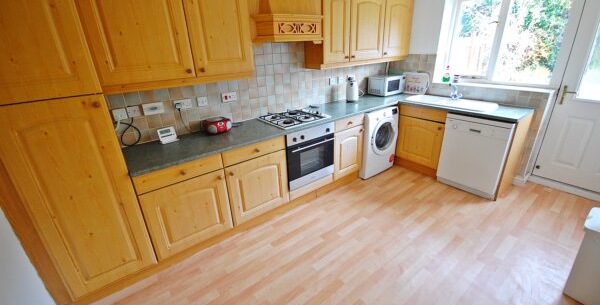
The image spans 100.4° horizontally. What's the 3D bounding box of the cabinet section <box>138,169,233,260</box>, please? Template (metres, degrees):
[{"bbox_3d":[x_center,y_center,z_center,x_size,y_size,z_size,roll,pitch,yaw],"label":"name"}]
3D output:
[{"bbox_3d":[-0.981,0.401,2.120,0.600,0.585,0.515,-19,28,-33],"label":"cabinet section"}]

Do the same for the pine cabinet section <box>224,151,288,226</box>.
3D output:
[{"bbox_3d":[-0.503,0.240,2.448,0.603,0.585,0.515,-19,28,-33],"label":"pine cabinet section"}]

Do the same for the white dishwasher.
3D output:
[{"bbox_3d":[2.056,-0.024,2.848,0.550,0.838,0.597,-18,27,-33],"label":"white dishwasher"}]

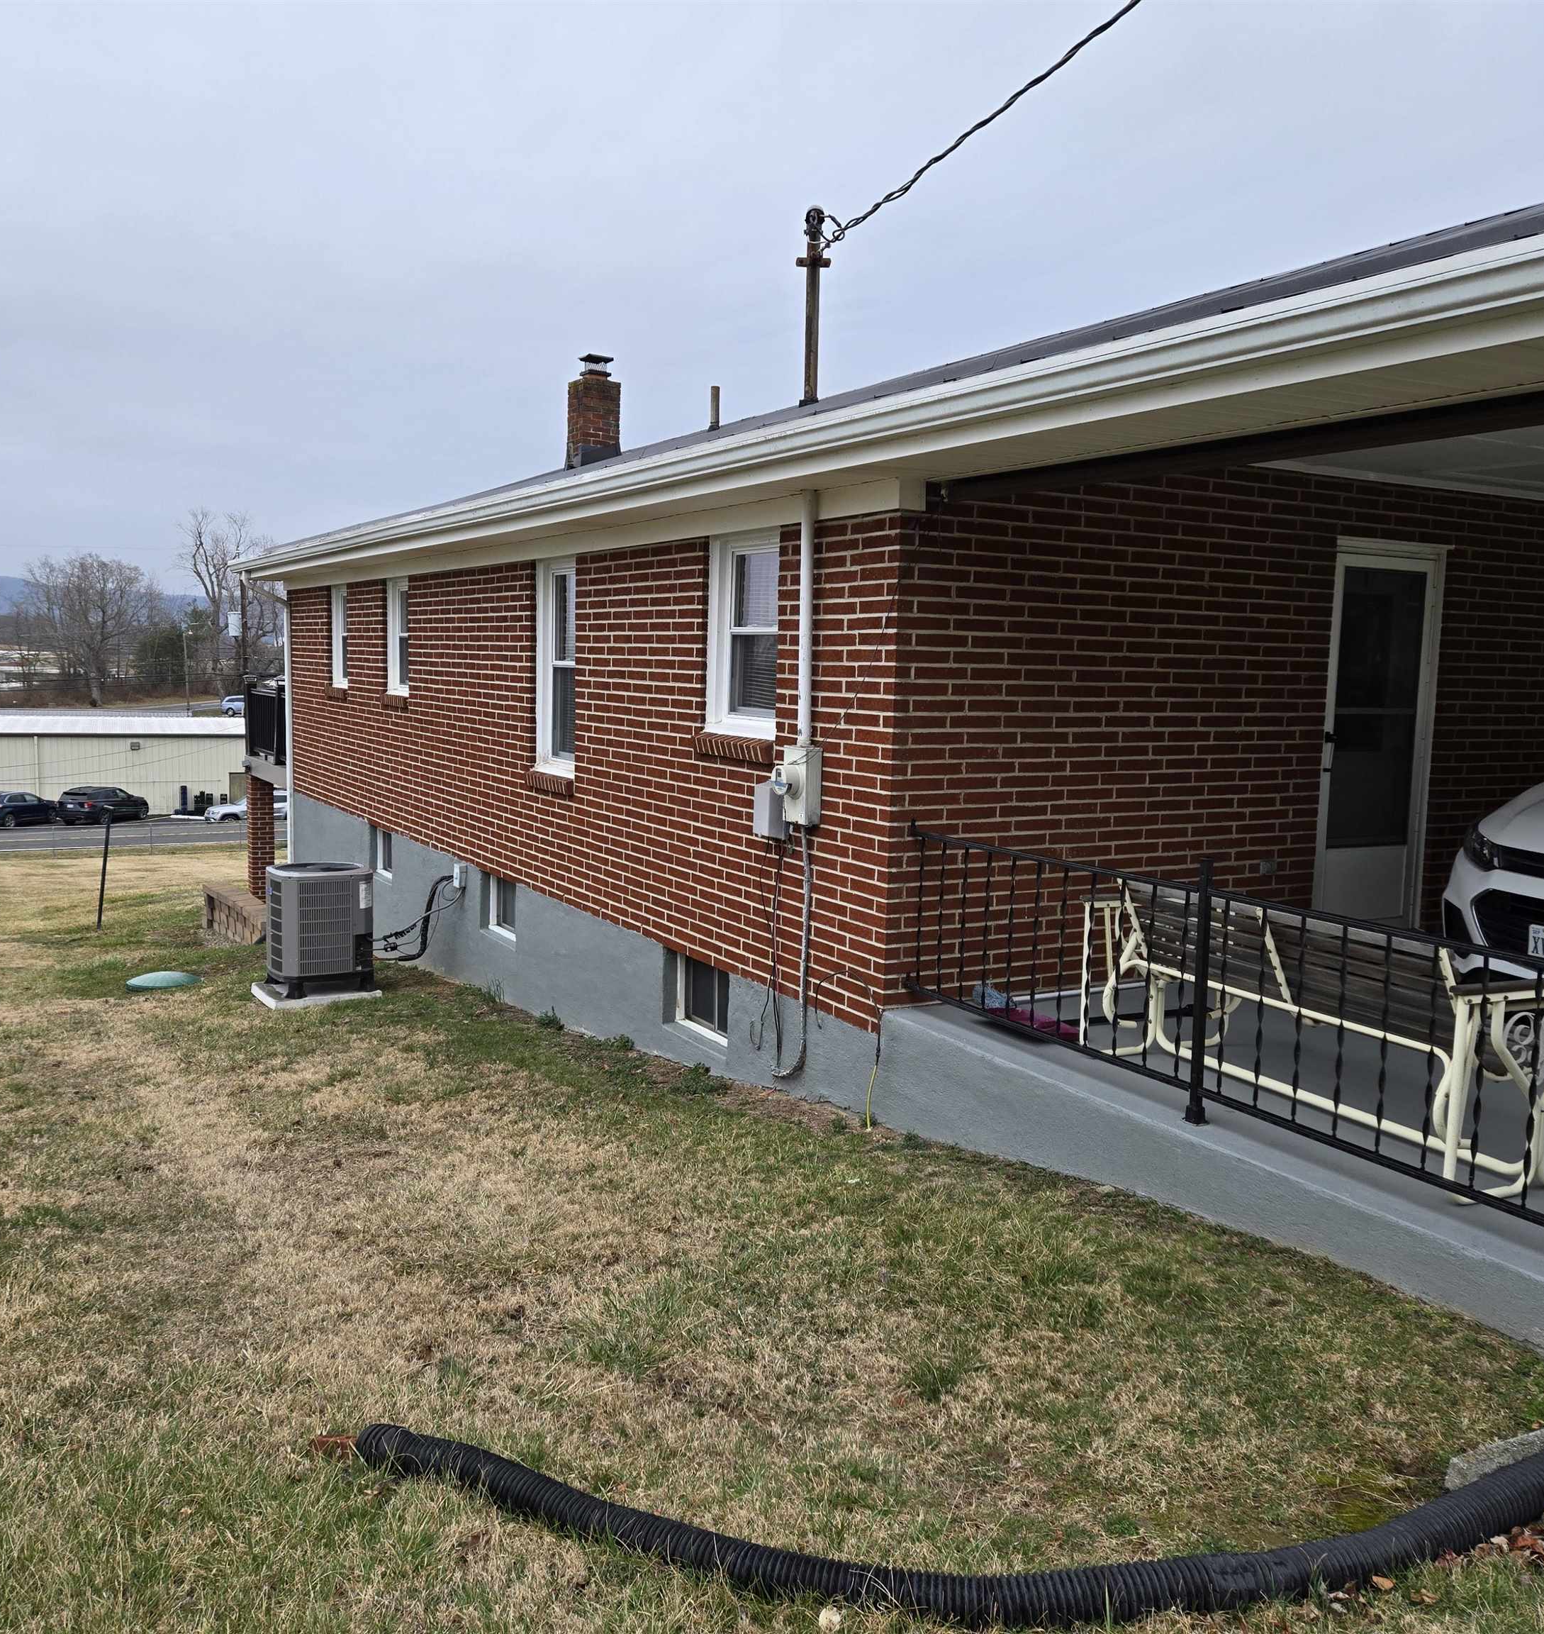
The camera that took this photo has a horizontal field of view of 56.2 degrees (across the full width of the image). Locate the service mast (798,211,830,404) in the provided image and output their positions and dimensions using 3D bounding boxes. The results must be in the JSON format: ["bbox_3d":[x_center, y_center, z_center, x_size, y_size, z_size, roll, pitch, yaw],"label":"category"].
[{"bbox_3d":[0.188,-2.312,6.562,0.140,0.889,0.120,-2,7,-30],"label":"service mast"}]

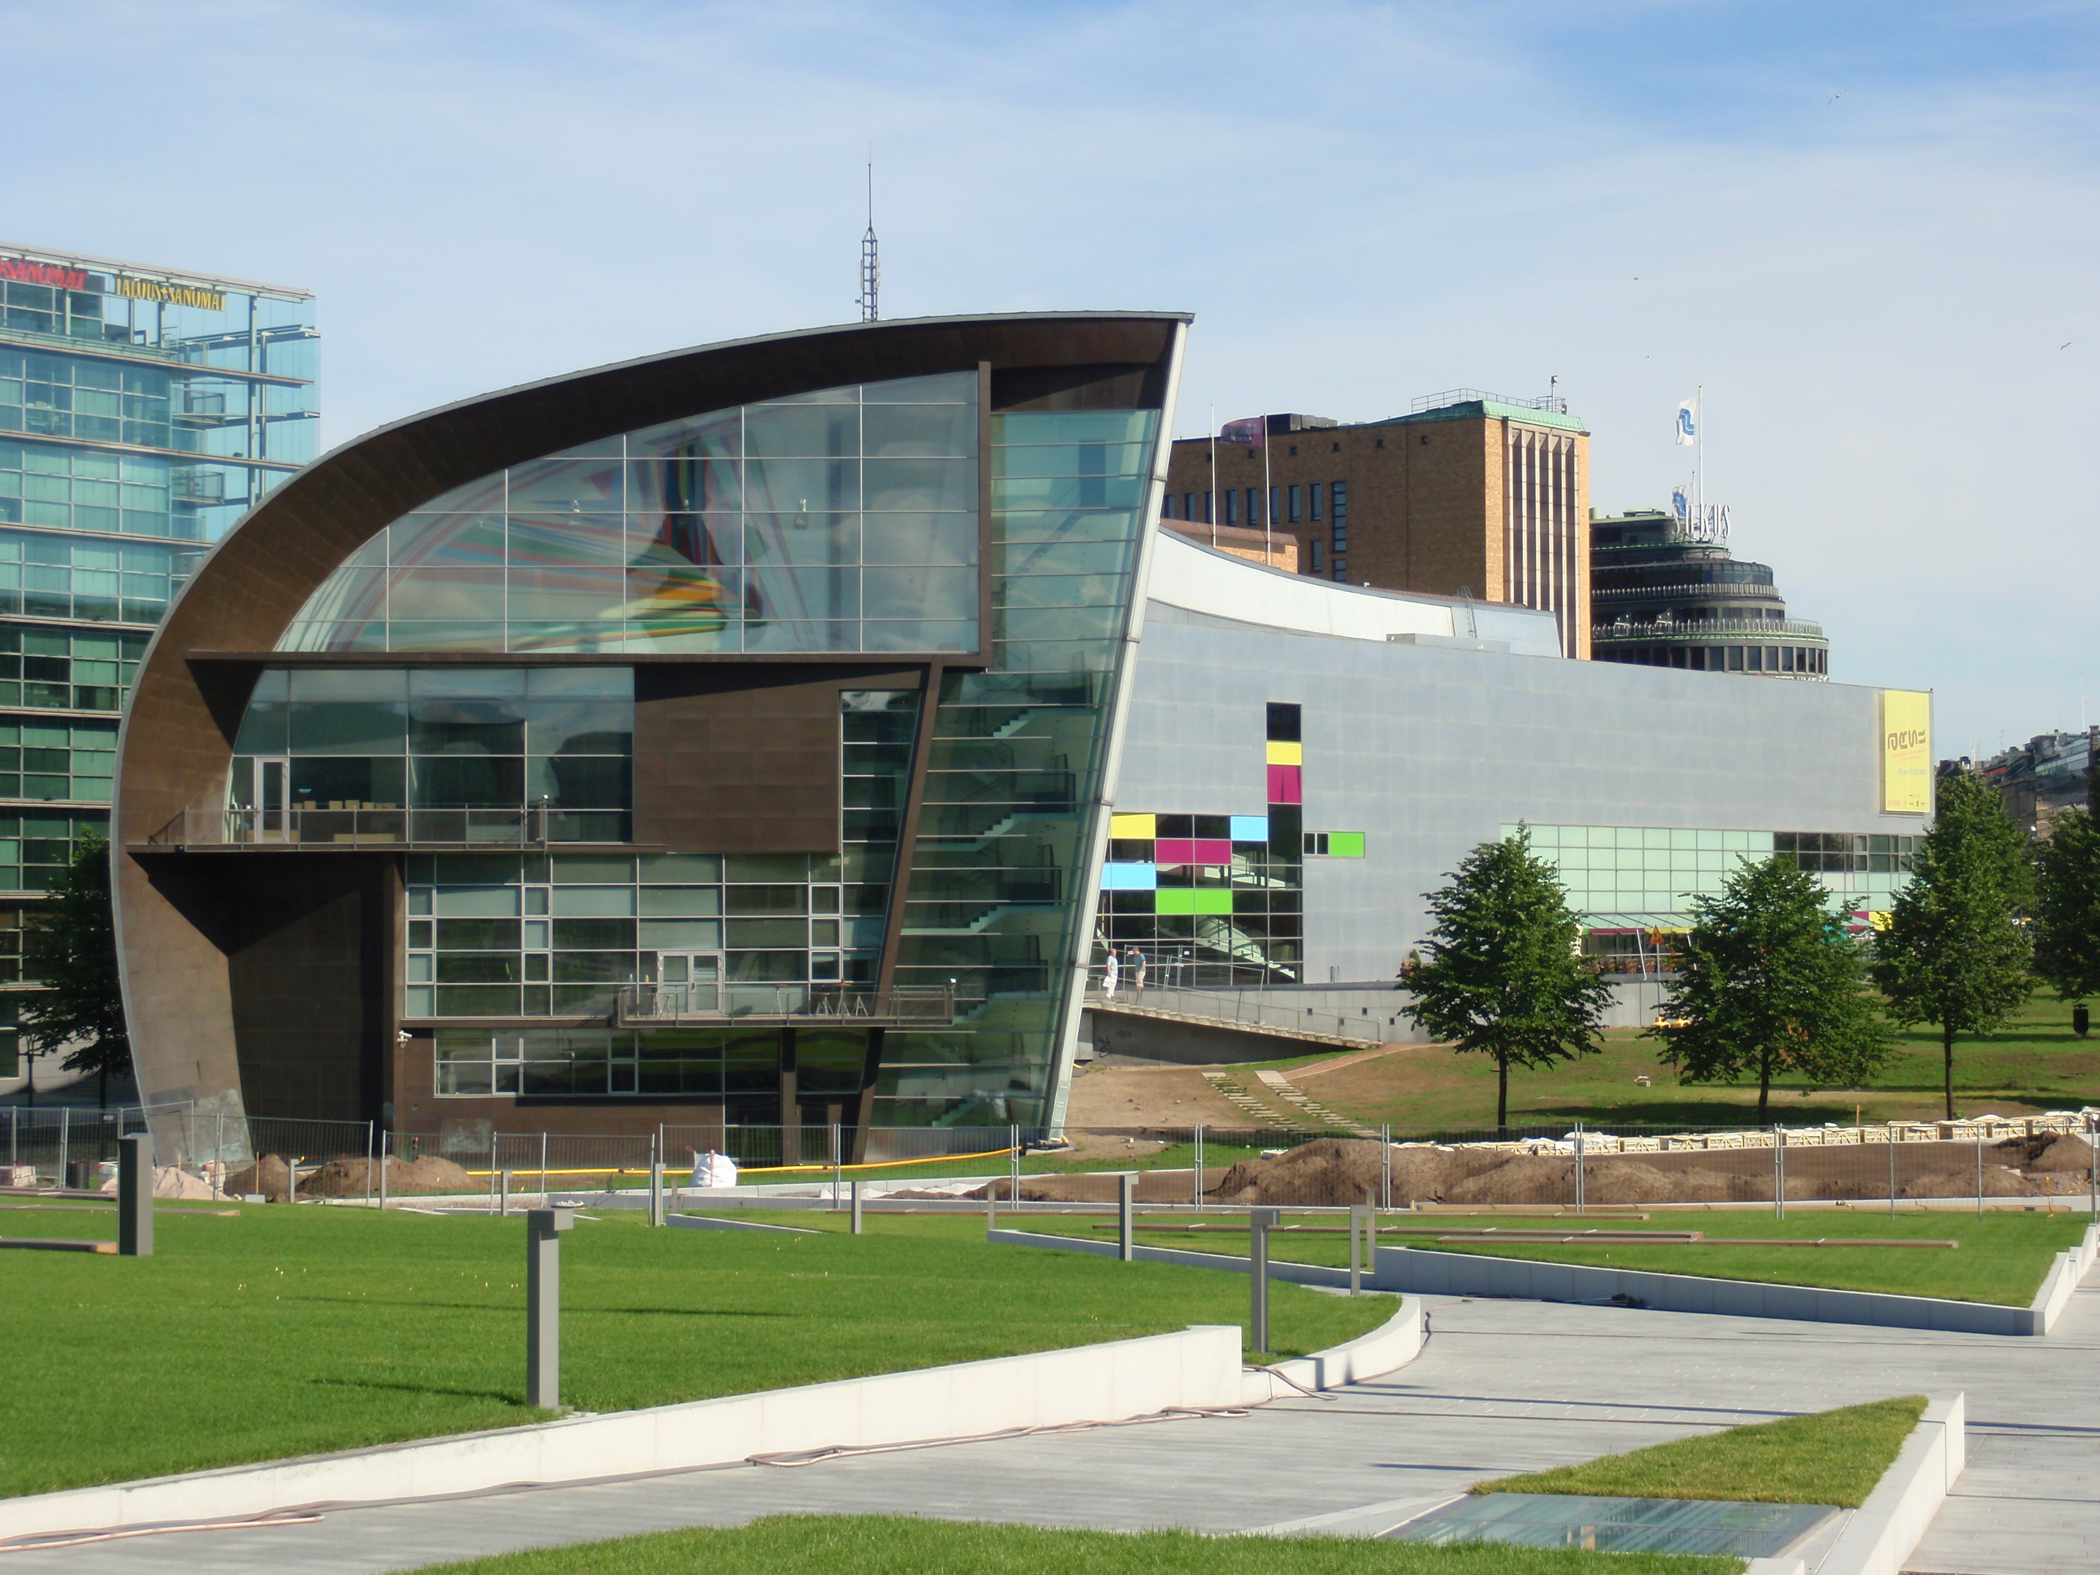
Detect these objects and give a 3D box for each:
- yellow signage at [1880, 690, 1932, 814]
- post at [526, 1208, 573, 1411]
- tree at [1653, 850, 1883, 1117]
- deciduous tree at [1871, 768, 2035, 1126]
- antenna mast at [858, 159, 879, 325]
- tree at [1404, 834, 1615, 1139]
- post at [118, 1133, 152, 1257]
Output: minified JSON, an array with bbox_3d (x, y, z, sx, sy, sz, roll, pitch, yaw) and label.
[{"bbox_3d":[39.930,-1.622,198.000,0.250,5.750,4.700,-2,-3,39],"label":"yellow signage"},{"bbox_3d":[-2.672,2.791,22.700,0.170,1.050,0.190,-1,-2,26],"label":"post"},{"bbox_3d":[20.329,5.726,120.000,6.400,7.600,6.100,-1,-2,10],"label":"tree"},{"bbox_3d":[25.687,4.464,121.000,4.600,9.900,4.600,-1,-2,12],"label":"deciduous tree"},{"bbox_3d":[-5.436,-16.275,127.000,0.600,4.900,0.600,0,-2,0],"label":"antenna mast"},{"bbox_3d":[12.827,5.402,119.000,5.700,8.600,5.600,0,-2,6],"label":"tree"},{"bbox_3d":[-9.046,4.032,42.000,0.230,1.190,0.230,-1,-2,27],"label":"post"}]

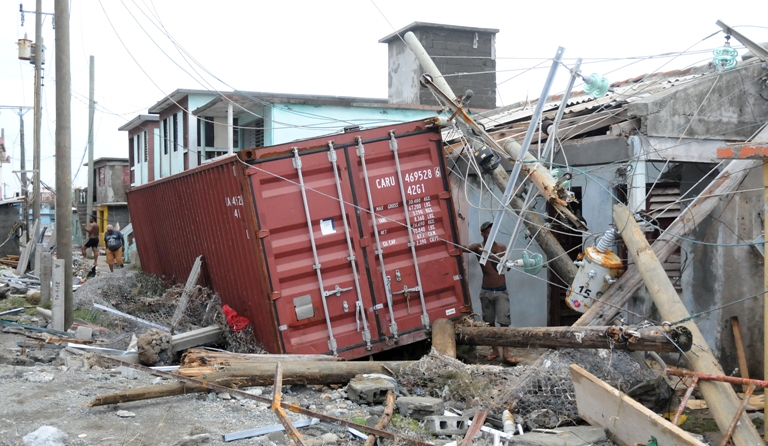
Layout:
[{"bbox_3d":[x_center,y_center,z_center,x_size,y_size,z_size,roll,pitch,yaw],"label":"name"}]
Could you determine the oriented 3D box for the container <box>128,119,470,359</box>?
[{"bbox_3d":[-2.561,0.231,15.536,2.440,2.590,12.190,-12,5,-22],"label":"container"}]

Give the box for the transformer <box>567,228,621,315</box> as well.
[{"bbox_3d":[2.248,0.496,9.100,0.500,0.960,0.540,33,28,26],"label":"transformer"}]

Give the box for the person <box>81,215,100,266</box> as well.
[{"bbox_3d":[-9.977,0.596,29.000,0.580,1.740,0.500,0,1,9],"label":"person"}]

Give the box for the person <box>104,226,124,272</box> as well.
[{"bbox_3d":[-9.108,0.872,28.800,0.660,1.600,0.480,0,1,-12],"label":"person"}]

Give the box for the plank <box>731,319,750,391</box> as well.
[{"bbox_3d":[3.796,1.415,9.100,0.085,0.840,0.040,-12,-8,17],"label":"plank"}]

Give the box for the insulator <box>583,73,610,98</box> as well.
[{"bbox_3d":[2.269,-1.468,9.100,0.360,0.255,0.255,16,-7,-26],"label":"insulator"}]

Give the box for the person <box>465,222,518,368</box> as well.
[{"bbox_3d":[1.337,0.858,10.600,0.640,1.740,0.420,0,1,5],"label":"person"}]

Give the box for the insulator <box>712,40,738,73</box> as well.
[{"bbox_3d":[3.567,-1.732,8.900,0.255,0.360,0.255,17,-15,0],"label":"insulator"}]

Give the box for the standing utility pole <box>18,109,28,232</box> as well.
[{"bbox_3d":[-20.311,-2.394,48.000,0.270,8.400,0.270,-2,1,-30],"label":"standing utility pole"}]

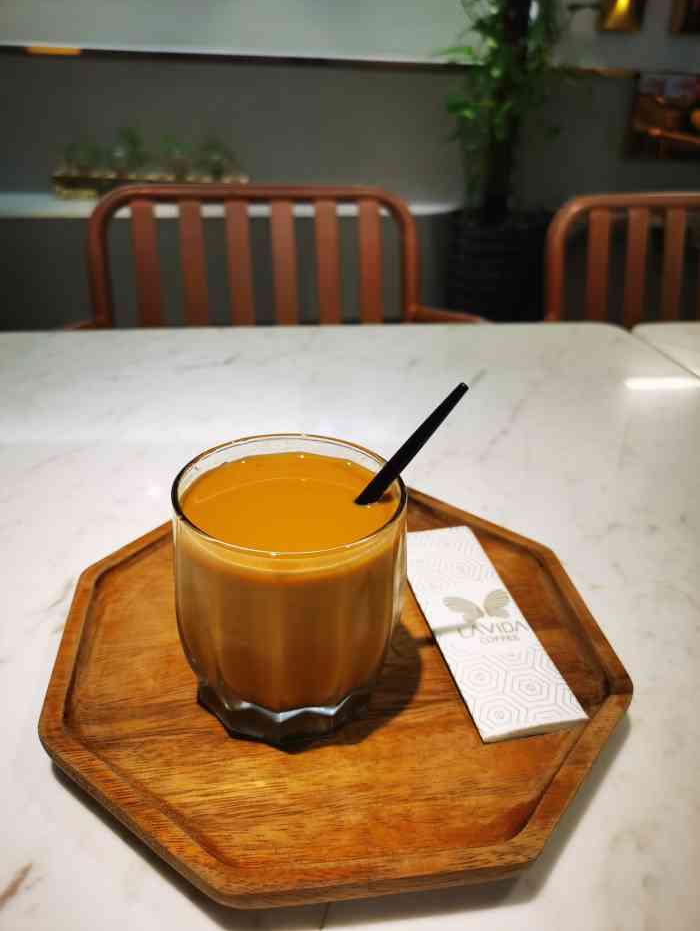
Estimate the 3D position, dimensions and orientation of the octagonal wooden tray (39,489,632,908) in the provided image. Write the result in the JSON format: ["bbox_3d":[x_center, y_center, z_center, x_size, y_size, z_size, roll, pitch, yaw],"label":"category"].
[{"bbox_3d":[-0.006,0.076,0.314,0.225,0.019,0.225,-2,29,-8],"label":"octagonal wooden tray"}]

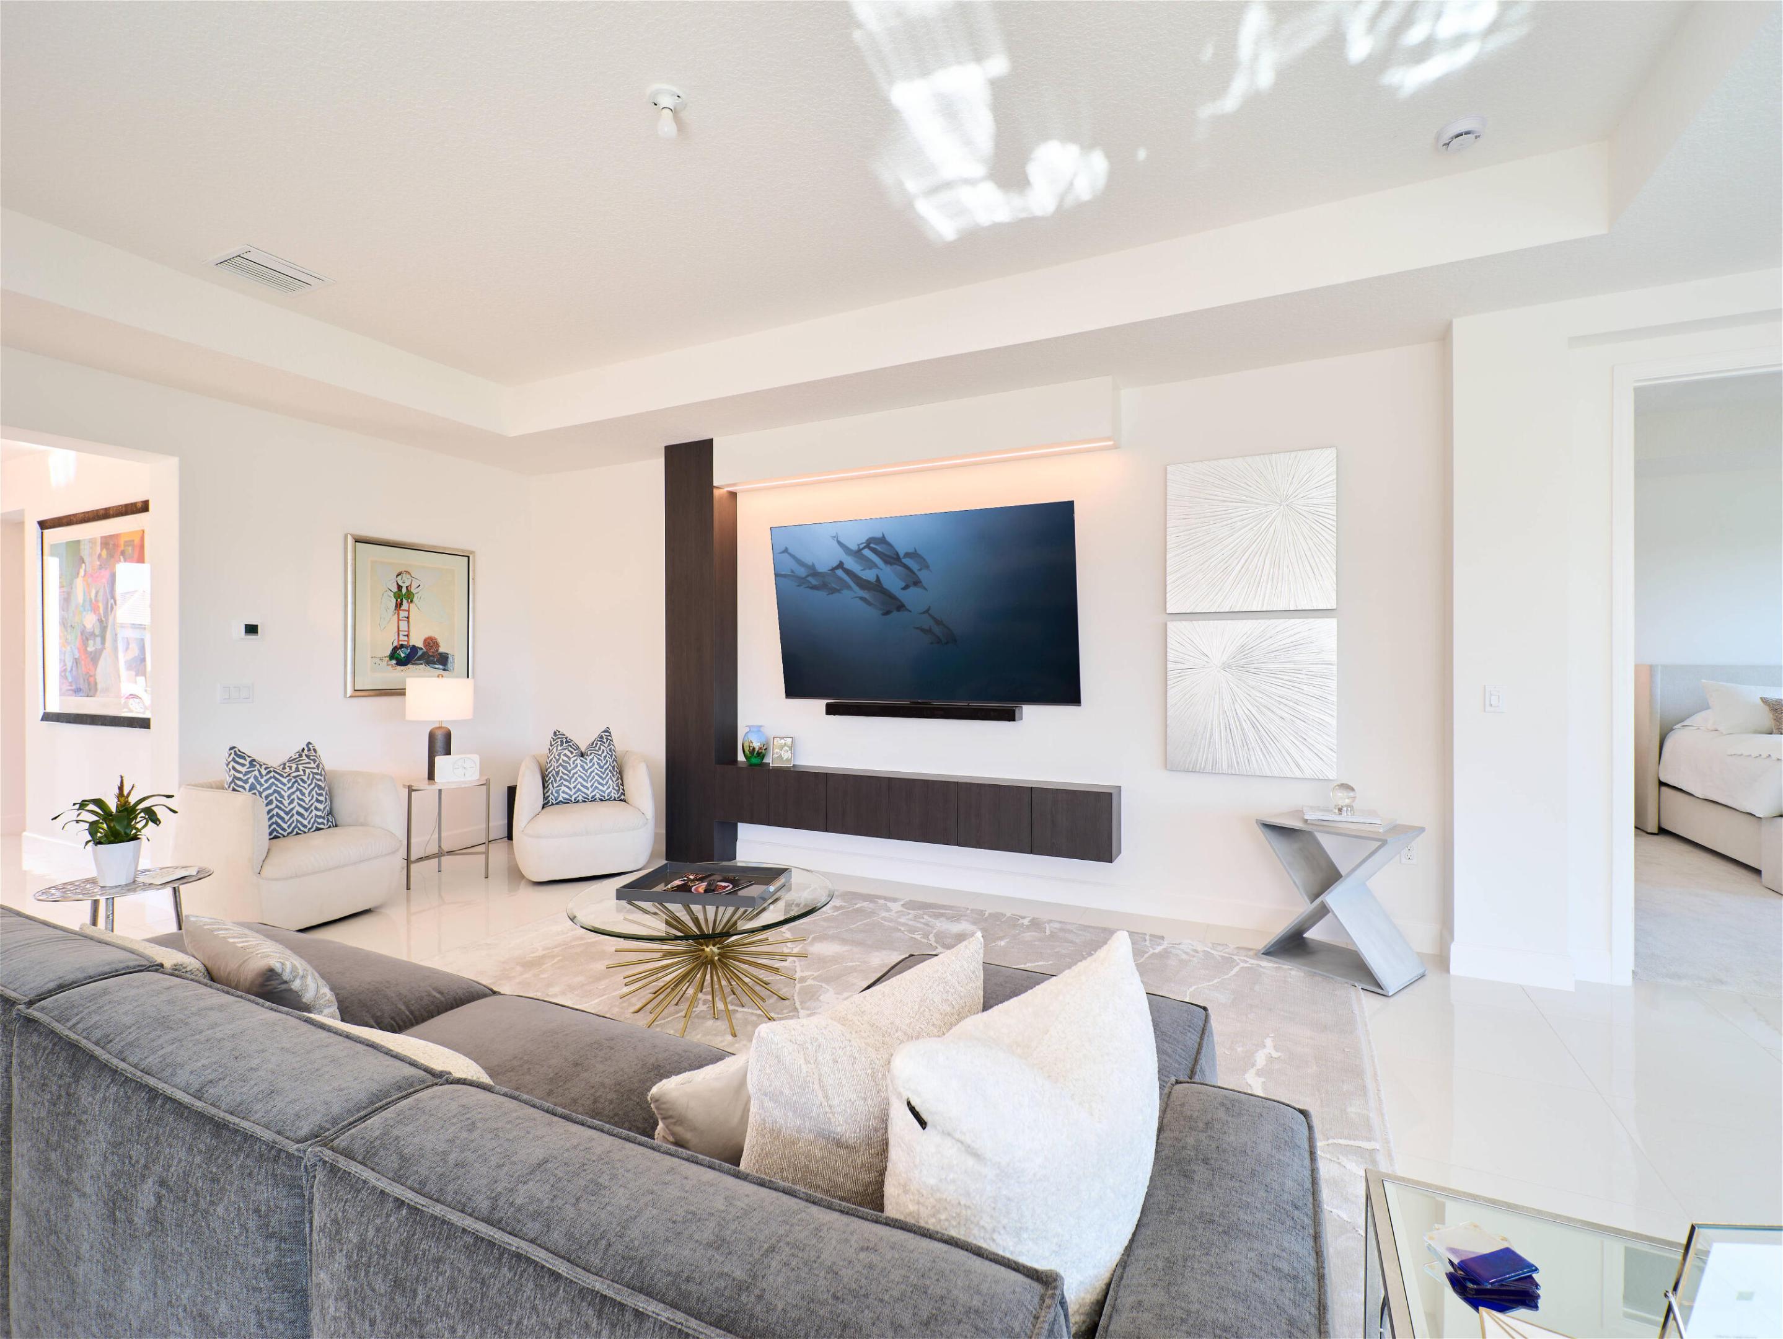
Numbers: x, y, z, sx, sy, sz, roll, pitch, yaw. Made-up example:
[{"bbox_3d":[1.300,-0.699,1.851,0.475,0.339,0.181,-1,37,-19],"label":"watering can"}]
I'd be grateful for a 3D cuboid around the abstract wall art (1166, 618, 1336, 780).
[{"bbox_3d":[1.765,0.138,3.567,0.755,0.757,0.040,0,0,23],"label":"abstract wall art"}]

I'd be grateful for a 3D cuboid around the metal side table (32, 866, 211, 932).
[{"bbox_3d":[-2.755,1.032,2.608,0.450,0.540,0.450,0,0,24],"label":"metal side table"}]

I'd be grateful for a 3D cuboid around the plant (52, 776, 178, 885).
[{"bbox_3d":[-2.766,0.572,2.573,0.310,0.385,0.310,0,0,24],"label":"plant"}]

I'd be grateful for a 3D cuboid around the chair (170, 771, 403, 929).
[{"bbox_3d":[-3.165,0.930,3.855,0.800,0.700,0.820,0,0,21],"label":"chair"}]

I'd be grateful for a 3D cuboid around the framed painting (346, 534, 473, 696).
[{"bbox_3d":[-3.200,-0.335,4.850,0.040,1.015,0.800,0,0,31],"label":"framed painting"}]

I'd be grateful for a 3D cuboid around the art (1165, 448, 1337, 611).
[{"bbox_3d":[1.777,-0.670,3.590,0.755,0.762,0.030,0,0,24],"label":"art"}]

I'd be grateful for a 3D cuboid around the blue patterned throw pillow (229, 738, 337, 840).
[{"bbox_3d":[-3.235,0.640,3.840,0.160,0.490,0.490,-21,-8,20],"label":"blue patterned throw pillow"}]

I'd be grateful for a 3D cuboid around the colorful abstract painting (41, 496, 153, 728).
[{"bbox_3d":[-5.037,-0.329,4.593,1.630,1.375,0.050,0,0,24],"label":"colorful abstract painting"}]

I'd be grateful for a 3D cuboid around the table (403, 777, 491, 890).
[{"bbox_3d":[-2.725,0.980,4.415,0.470,0.610,0.470,0,0,21],"label":"table"}]

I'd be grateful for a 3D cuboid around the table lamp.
[{"bbox_3d":[-2.784,0.355,4.450,0.355,0.640,0.355,0,0,21],"label":"table lamp"}]

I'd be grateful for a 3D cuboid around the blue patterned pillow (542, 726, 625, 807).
[{"bbox_3d":[-2.050,0.645,4.840,0.490,0.480,0.170,0,-20,-22],"label":"blue patterned pillow"}]

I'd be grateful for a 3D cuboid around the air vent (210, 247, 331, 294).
[{"bbox_3d":[-2.826,-1.798,3.290,0.330,0.025,0.330,0,0,24],"label":"air vent"}]

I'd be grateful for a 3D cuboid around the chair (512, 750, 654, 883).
[{"bbox_3d":[-2.035,0.926,4.763,0.860,0.740,0.820,0,0,-28],"label":"chair"}]

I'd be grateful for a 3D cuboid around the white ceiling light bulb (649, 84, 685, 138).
[{"bbox_3d":[-0.708,-1.738,2.275,0.116,0.125,0.116,0,0,0],"label":"white ceiling light bulb"}]

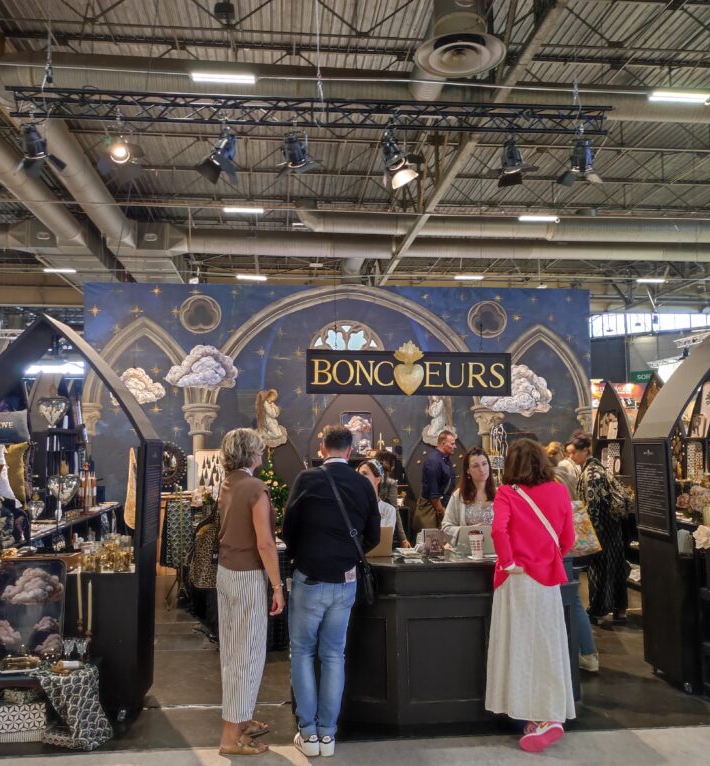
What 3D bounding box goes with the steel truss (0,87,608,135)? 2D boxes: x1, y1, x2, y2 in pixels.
[{"bbox_3d":[-0.351,-2.703,7.419,6.000,0.260,0.290,0,-5,-5],"label":"steel truss"}]

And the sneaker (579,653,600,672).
[{"bbox_3d":[1.629,2.016,5.374,0.275,0.120,0.100,-4,-6,34],"label":"sneaker"}]

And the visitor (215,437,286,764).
[{"bbox_3d":[-0.585,1.105,4.019,0.310,1.700,0.430,4,-6,-40],"label":"visitor"}]

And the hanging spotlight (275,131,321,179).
[{"bbox_3d":[-0.558,-2.268,7.300,0.380,0.410,0.360,-2,16,19],"label":"hanging spotlight"}]

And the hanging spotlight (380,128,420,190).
[{"bbox_3d":[0.446,-2.249,7.400,0.350,0.480,0.350,-27,6,-24],"label":"hanging spotlight"}]

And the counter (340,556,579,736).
[{"bbox_3d":[0.503,1.547,4.687,1.834,0.920,0.720,0,-5,-5],"label":"counter"}]

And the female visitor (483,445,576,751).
[{"bbox_3d":[0.954,1.127,4.077,0.480,1.650,0.420,0,-4,-6],"label":"female visitor"}]

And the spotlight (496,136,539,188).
[{"bbox_3d":[1.639,-2.238,7.500,0.420,0.420,0.380,-2,32,17],"label":"spotlight"}]

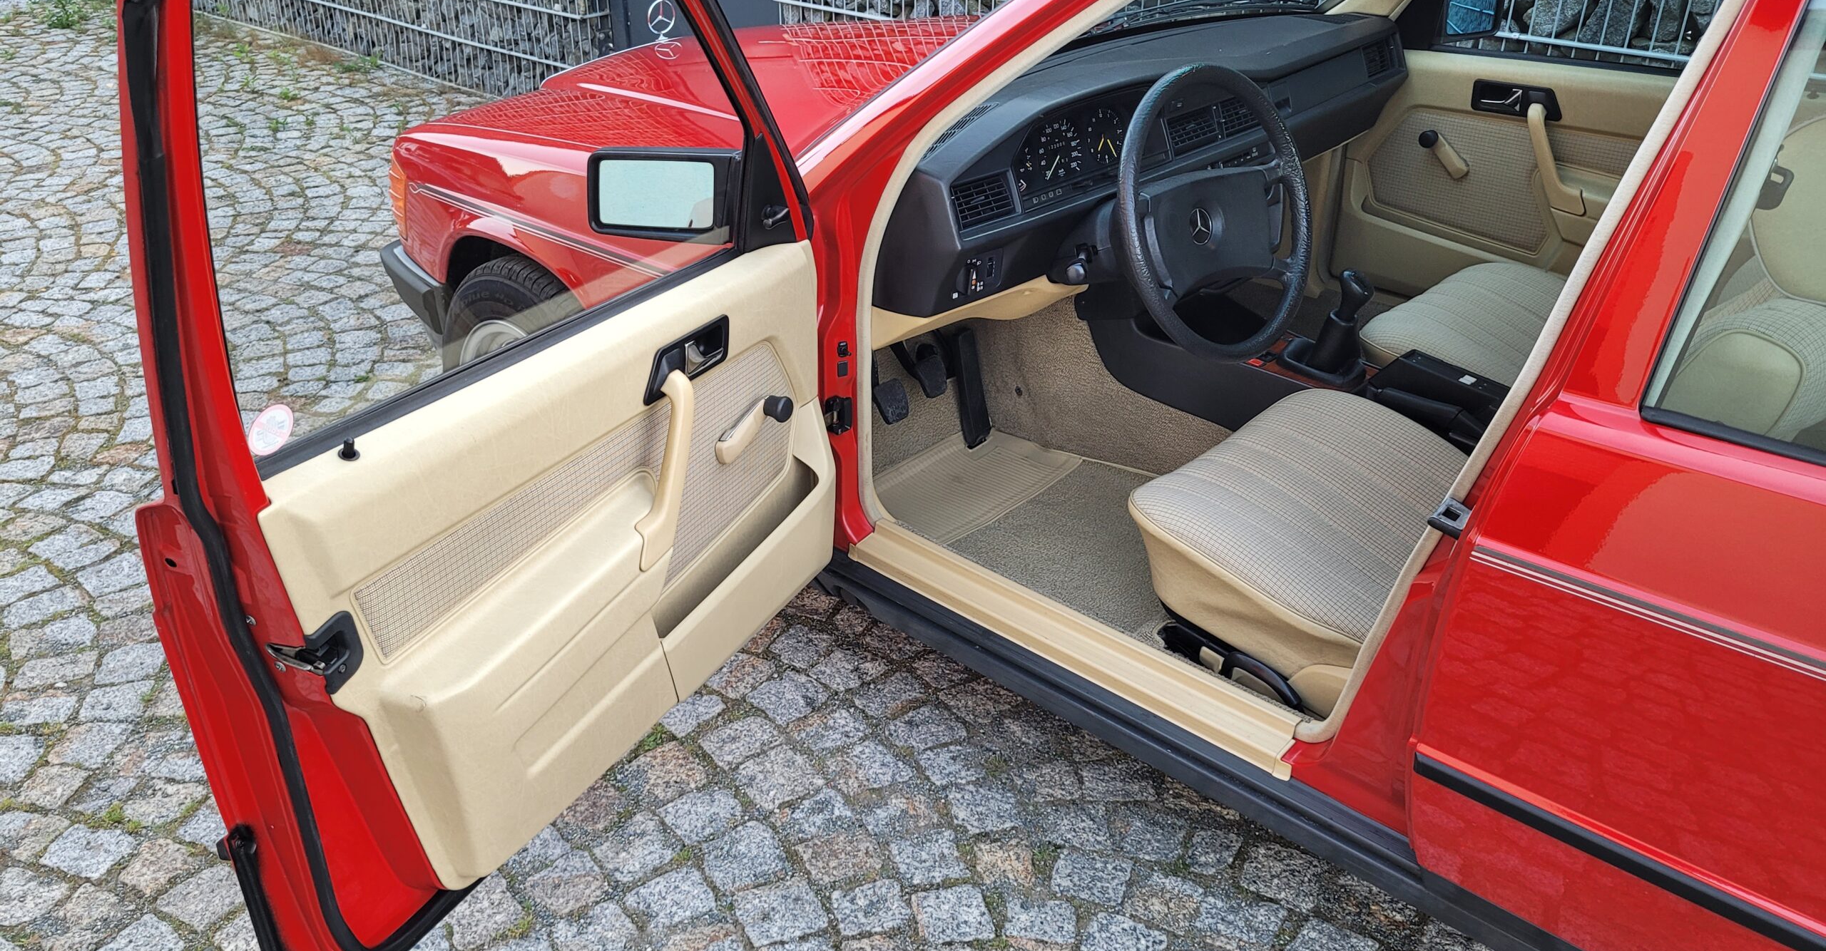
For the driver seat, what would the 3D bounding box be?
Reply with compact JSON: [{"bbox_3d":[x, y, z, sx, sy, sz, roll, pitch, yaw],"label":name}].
[{"bbox_3d":[0.730,-0.089,1.692,0.810,0.870,0.530,24,37,36],"label":"driver seat"}]

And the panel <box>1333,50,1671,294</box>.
[{"bbox_3d":[1.210,-0.509,2.561,0.880,0.502,0.090,24,37,36],"label":"panel"}]

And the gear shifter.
[{"bbox_3d":[0.688,-0.250,2.214,0.103,0.187,0.076,24,37,36],"label":"gear shifter"}]

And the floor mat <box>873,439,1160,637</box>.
[{"bbox_3d":[0.244,0.082,2.332,0.650,0.040,0.470,24,37,36],"label":"floor mat"}]

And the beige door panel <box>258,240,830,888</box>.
[{"bbox_3d":[-0.286,0.054,1.498,0.088,0.500,0.890,11,29,20],"label":"beige door panel"}]

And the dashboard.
[{"bbox_3d":[0.388,-0.604,2.326,0.380,0.308,1.370,24,37,36],"label":"dashboard"}]

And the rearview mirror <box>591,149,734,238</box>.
[{"bbox_3d":[-0.312,-0.378,1.805,0.192,0.107,0.080,7,28,13],"label":"rearview mirror"}]

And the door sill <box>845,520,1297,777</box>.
[{"bbox_3d":[0.196,0.213,1.904,0.730,0.051,0.090,24,37,36],"label":"door sill"}]

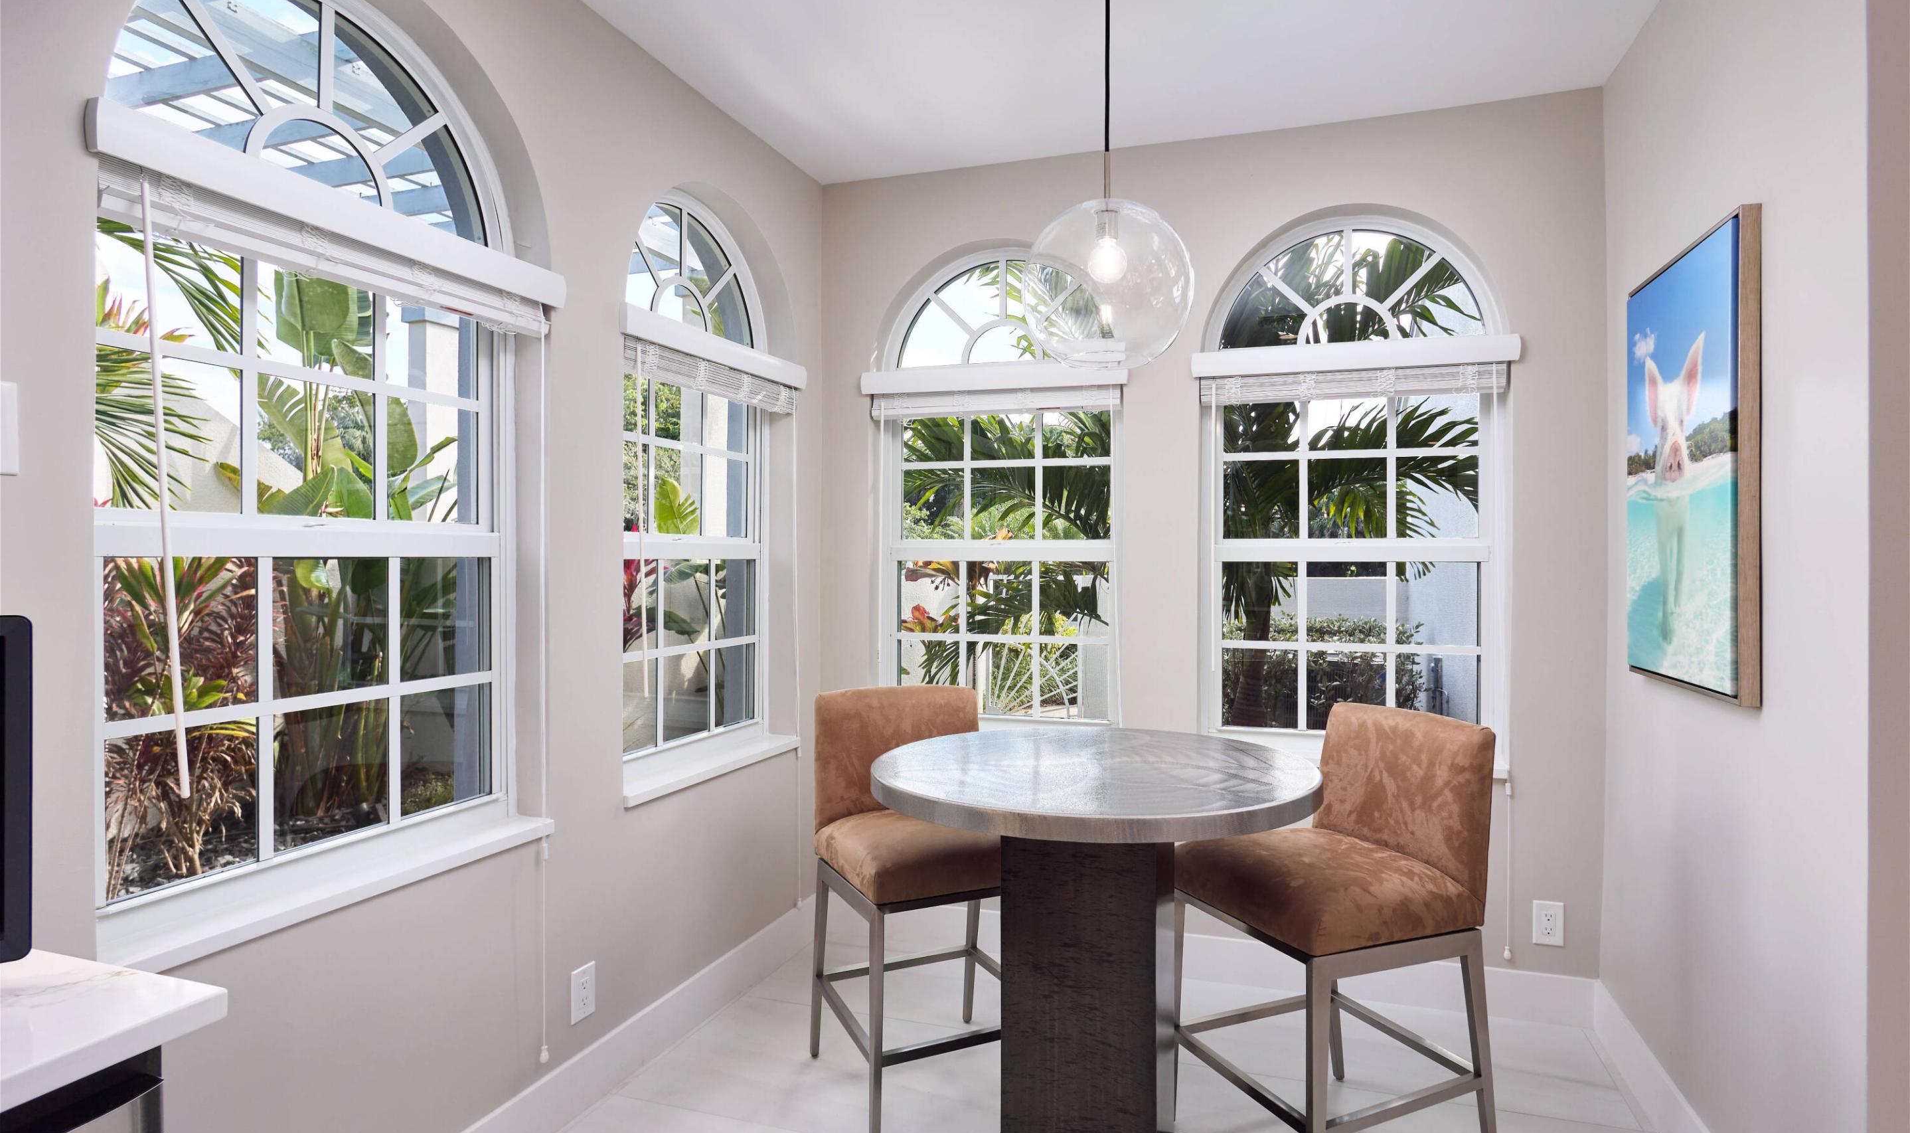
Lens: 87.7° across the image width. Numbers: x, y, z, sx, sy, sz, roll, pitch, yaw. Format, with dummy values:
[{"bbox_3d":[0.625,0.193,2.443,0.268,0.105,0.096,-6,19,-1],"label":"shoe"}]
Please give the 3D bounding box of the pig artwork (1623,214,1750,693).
[{"bbox_3d":[1.599,-0.210,2.180,0.042,0.945,0.690,0,0,19],"label":"pig artwork"}]

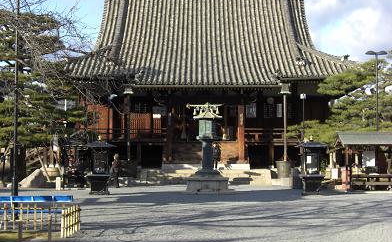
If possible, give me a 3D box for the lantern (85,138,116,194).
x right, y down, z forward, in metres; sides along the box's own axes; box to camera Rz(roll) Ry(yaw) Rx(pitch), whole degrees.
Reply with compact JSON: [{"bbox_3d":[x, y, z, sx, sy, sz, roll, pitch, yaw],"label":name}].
[{"bbox_3d":[-3.747,1.746,28.500,1.220,2.273,1.150,0,-3,0],"label":"lantern"}]

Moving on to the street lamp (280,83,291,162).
[{"bbox_3d":[4.124,0.081,33.400,0.450,3.617,0.420,0,-3,0],"label":"street lamp"}]

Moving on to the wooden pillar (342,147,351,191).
[{"bbox_3d":[6.437,2.042,31.000,0.340,1.903,0.340,0,-3,0],"label":"wooden pillar"}]

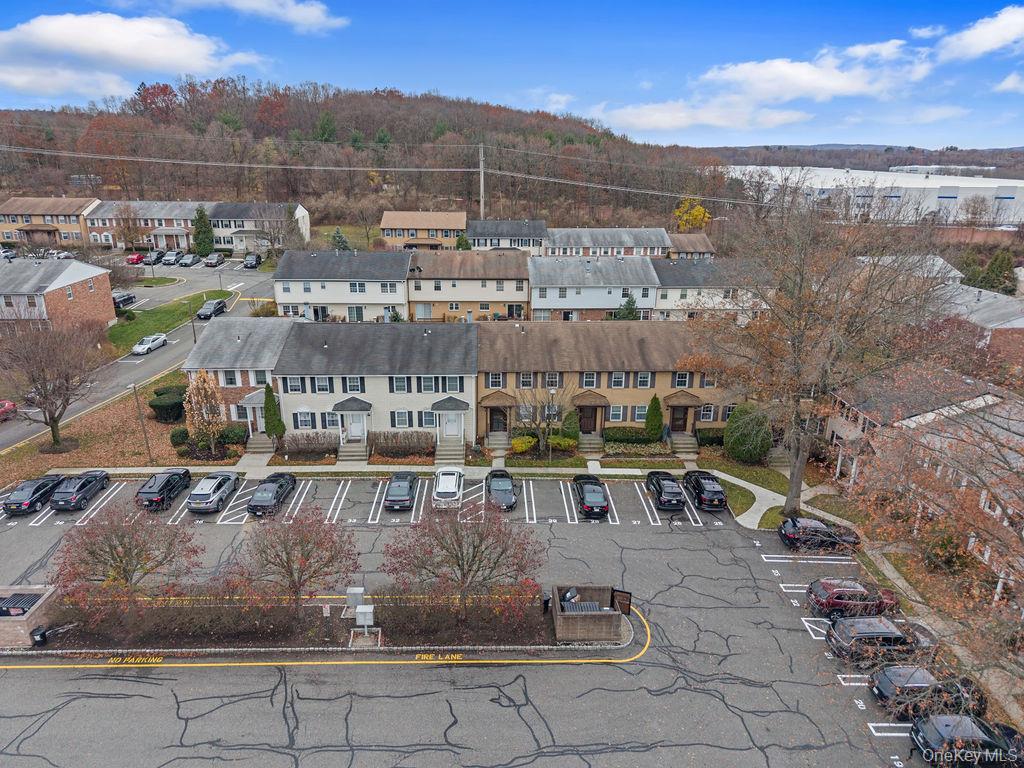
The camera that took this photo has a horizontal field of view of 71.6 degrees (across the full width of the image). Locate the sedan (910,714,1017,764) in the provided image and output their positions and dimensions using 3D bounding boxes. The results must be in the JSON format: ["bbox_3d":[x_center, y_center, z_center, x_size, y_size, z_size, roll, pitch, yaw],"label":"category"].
[{"bbox_3d":[19.262,14.700,29.329,4.800,1.450,1.840,1,20,1],"label":"sedan"}]

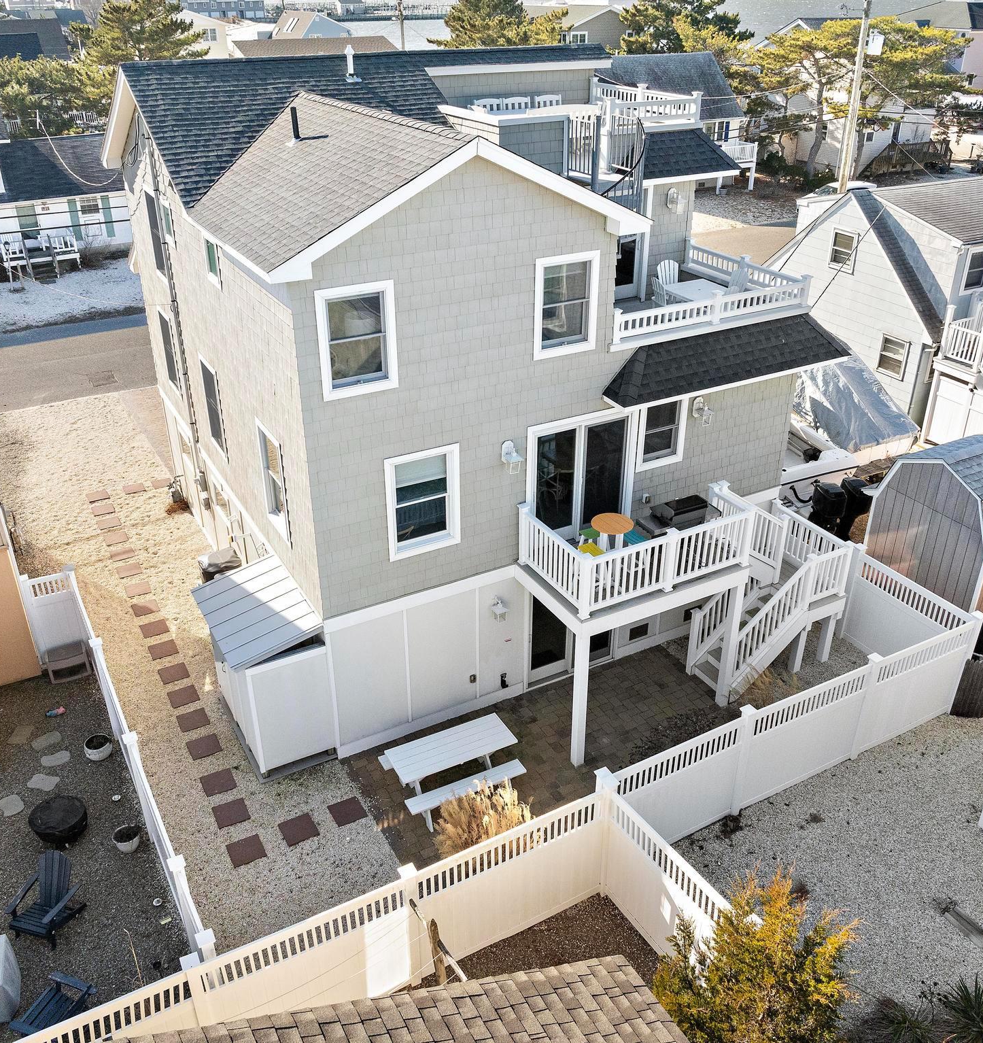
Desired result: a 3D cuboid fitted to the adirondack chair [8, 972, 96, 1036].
[{"bbox_3d":[-4.987,5.728,11.252,0.850,0.920,0.740,9,30,17],"label":"adirondack chair"}]

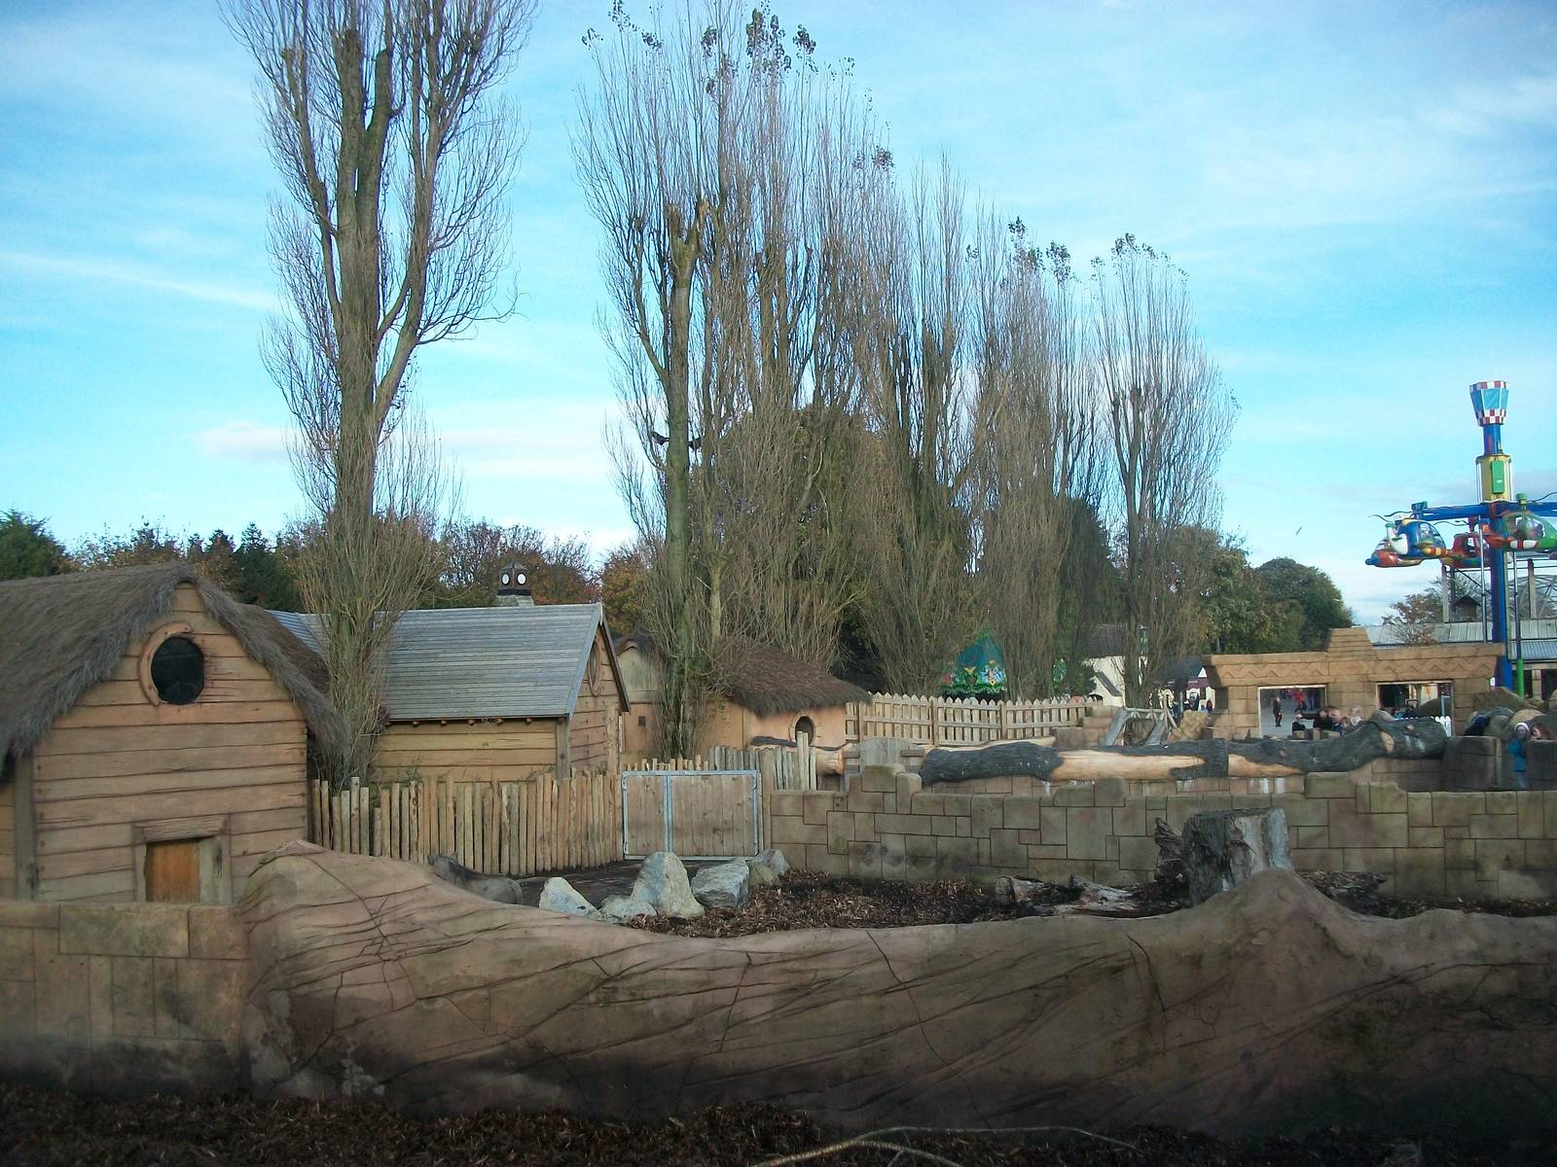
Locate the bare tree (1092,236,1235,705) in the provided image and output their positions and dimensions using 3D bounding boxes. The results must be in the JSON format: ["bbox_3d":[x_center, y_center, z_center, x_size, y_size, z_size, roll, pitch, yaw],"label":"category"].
[{"bbox_3d":[12.858,-3.122,49.000,4.800,17.500,4.600,-1,-4,0],"label":"bare tree"}]

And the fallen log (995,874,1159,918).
[{"bbox_3d":[3.050,3.199,14.700,1.660,0.400,0.550,-2,-4,10],"label":"fallen log"}]

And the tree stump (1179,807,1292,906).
[{"bbox_3d":[4.728,2.852,14.900,1.100,1.050,1.020,-1,-4,0],"label":"tree stump"}]

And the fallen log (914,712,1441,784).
[{"bbox_3d":[5.054,2.146,18.600,6.550,0.820,0.650,-2,-4,13],"label":"fallen log"}]

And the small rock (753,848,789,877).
[{"bbox_3d":[-0.084,3.234,16.600,0.430,0.360,0.380,-1,-4,0],"label":"small rock"}]

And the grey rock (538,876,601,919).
[{"bbox_3d":[-2.143,3.224,14.700,0.650,0.470,0.500,-1,-4,0],"label":"grey rock"}]

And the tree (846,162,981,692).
[{"bbox_3d":[3.863,-3.414,41.000,4.000,17.200,4.000,-1,-4,0],"label":"tree"}]

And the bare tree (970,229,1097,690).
[{"bbox_3d":[8.094,-3.003,45.500,4.100,16.900,4.100,-1,-4,0],"label":"bare tree"}]

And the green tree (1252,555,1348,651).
[{"bbox_3d":[30.637,3.070,85.000,6.200,9.800,6.000,-1,-4,0],"label":"green tree"}]

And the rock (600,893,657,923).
[{"bbox_3d":[-1.526,3.278,14.500,0.580,0.300,0.450,-1,-4,0],"label":"rock"}]

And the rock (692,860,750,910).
[{"bbox_3d":[-0.606,3.171,15.100,0.620,0.510,0.500,-1,-4,0],"label":"rock"}]

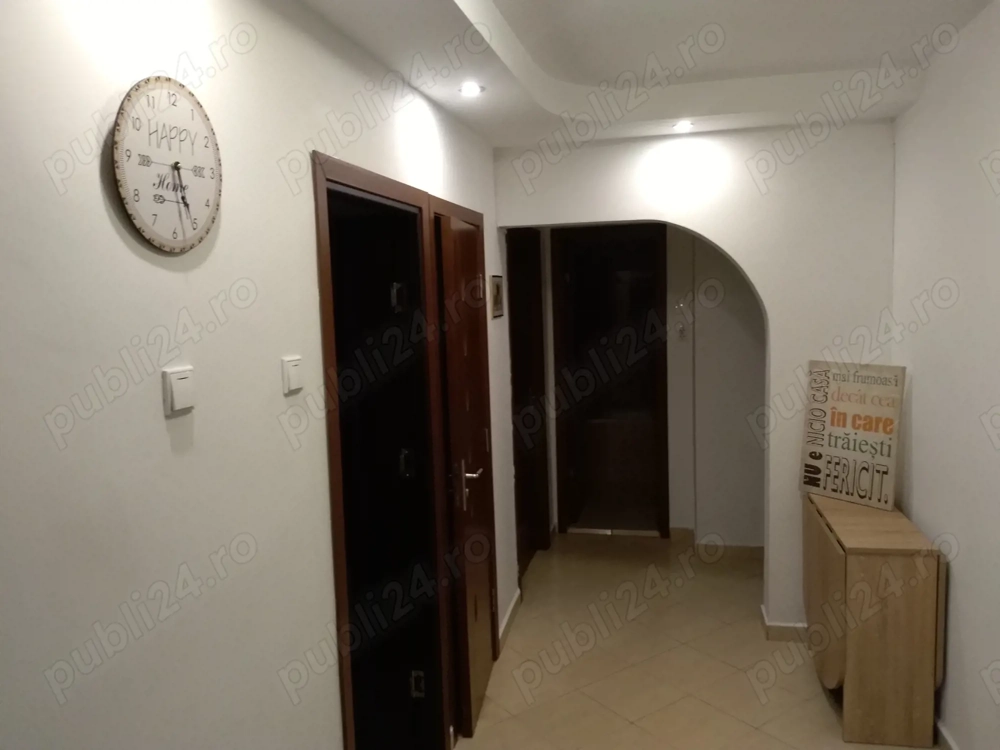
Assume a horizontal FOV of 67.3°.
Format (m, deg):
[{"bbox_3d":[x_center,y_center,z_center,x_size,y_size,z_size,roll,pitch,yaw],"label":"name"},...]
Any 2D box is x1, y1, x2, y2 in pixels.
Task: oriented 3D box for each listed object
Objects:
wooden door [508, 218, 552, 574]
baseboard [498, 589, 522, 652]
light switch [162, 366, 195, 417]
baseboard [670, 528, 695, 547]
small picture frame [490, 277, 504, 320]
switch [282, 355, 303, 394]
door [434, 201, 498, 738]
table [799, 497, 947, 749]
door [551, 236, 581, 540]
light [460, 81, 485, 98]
[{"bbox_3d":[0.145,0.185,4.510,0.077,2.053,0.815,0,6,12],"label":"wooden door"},{"bbox_3d":[0.051,1.256,3.848,0.021,0.086,0.600,0,6,12],"label":"baseboard"},{"bbox_3d":[-0.536,0.026,1.268,0.016,0.080,0.074,-1,6,13],"label":"light switch"},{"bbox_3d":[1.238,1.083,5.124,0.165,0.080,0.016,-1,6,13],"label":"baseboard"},{"bbox_3d":[-0.011,-0.375,3.629,0.020,0.200,0.190,-1,6,13],"label":"small picture frame"},{"bbox_3d":[-0.451,0.001,1.650,0.016,0.080,0.074,-1,6,13],"label":"switch"},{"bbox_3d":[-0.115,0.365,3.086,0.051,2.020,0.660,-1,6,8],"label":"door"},{"bbox_3d":[1.505,0.961,3.102,0.365,0.750,0.725,0,6,12],"label":"table"},{"bbox_3d":[0.564,0.048,5.679,0.064,2.044,0.755,0,6,12],"label":"door"},{"bbox_3d":[-0.094,-0.970,2.573,0.085,0.025,0.085,-1,6,13],"label":"light"}]

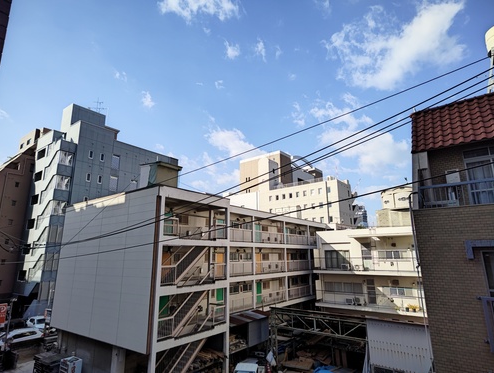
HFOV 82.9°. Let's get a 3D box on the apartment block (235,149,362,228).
[{"bbox_3d":[13.208,8.354,81.220,34.000,38.000,15.500,-11,-17,38],"label":"apartment block"}]

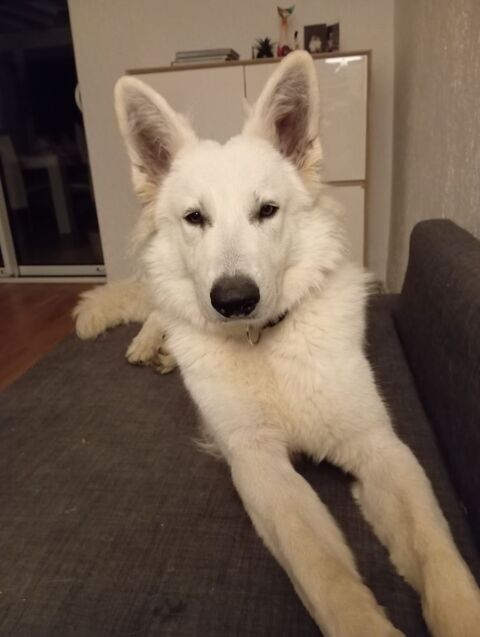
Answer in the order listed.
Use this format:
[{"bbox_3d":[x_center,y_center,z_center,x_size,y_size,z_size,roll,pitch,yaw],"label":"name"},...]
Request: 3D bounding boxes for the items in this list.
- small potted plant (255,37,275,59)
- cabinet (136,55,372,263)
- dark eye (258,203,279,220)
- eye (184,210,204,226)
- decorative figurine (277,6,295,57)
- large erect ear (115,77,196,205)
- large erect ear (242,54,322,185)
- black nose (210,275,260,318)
[{"bbox_3d":[0.129,-1.402,2.712,0.103,0.131,0.103,0,18,10],"label":"small potted plant"},{"bbox_3d":[0.090,-0.773,2.983,1.251,1.224,0.400,0,18,10],"label":"cabinet"},{"bbox_3d":[0.028,-0.107,0.515,0.019,0.017,0.012,-8,20,-9],"label":"dark eye"},{"bbox_3d":[-0.045,-0.100,0.515,0.019,0.016,0.012,0,20,12],"label":"eye"},{"bbox_3d":[0.238,-1.465,2.672,0.090,0.264,0.070,0,18,10],"label":"decorative figurine"},{"bbox_3d":[-0.093,-0.196,0.575,0.070,0.132,0.045,-13,13,15],"label":"large erect ear"},{"bbox_3d":[0.047,-0.218,0.575,0.074,0.137,0.045,2,12,-12],"label":"large erect ear"},{"bbox_3d":[-0.004,-0.019,0.438,0.040,0.032,0.028,-4,25,2],"label":"black nose"}]

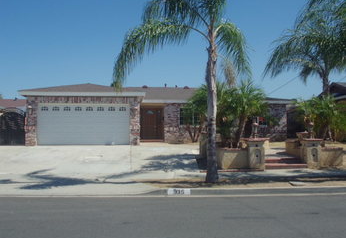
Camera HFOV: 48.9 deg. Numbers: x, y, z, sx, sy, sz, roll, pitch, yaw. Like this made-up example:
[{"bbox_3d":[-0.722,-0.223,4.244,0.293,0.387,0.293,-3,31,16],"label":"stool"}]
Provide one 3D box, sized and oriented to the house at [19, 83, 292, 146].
[{"bbox_3d":[-0.320,-0.380,26.200,15.900,4.100,12.800,0,-1,-4],"label":"house"}]

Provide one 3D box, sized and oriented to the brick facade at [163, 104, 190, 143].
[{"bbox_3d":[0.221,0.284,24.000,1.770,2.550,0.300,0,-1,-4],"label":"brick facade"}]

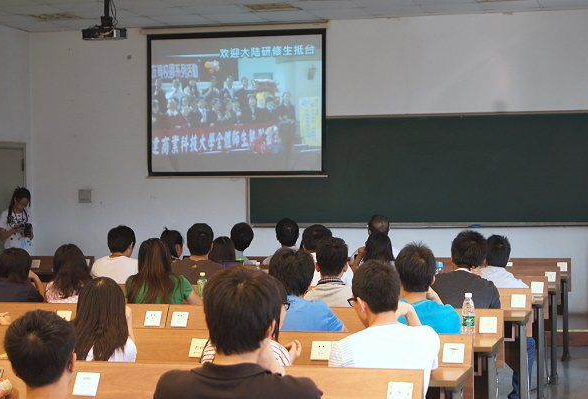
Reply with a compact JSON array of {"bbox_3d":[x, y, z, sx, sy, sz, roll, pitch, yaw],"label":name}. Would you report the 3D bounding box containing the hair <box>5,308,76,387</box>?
[{"bbox_3d":[-0.763,0.450,4.100,0.205,0.235,0.235,0,0,15],"label":"hair"}]

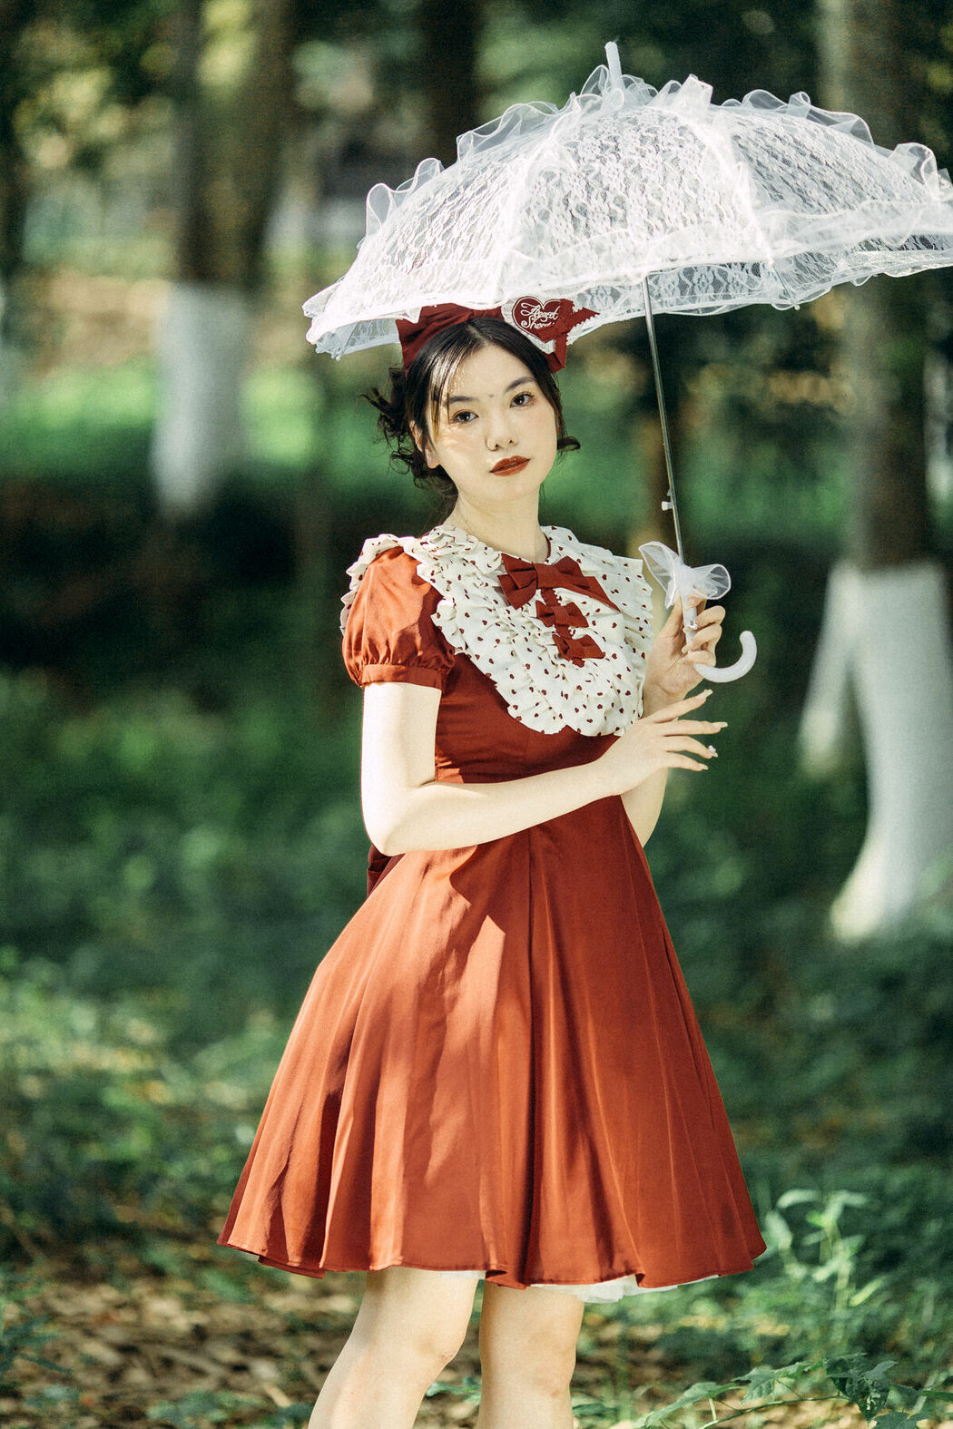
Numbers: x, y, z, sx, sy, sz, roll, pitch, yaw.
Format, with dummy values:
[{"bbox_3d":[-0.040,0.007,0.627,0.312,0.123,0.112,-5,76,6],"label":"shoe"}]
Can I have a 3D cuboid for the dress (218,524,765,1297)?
[{"bbox_3d":[0.017,0.212,5.820,0.580,0.820,0.530,-1,3,-28],"label":"dress"}]

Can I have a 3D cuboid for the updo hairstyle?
[{"bbox_3d":[-0.006,-0.325,5.830,0.200,0.215,0.210,-9,2,-20],"label":"updo hairstyle"}]

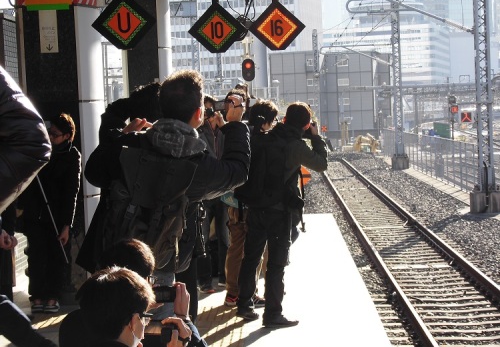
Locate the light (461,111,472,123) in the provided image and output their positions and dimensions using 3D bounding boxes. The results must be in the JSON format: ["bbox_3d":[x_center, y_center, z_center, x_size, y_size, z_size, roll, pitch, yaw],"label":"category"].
[{"bbox_3d":[5.792,-1.517,31.300,0.330,0.330,0.160,-2,3,5],"label":"light"}]

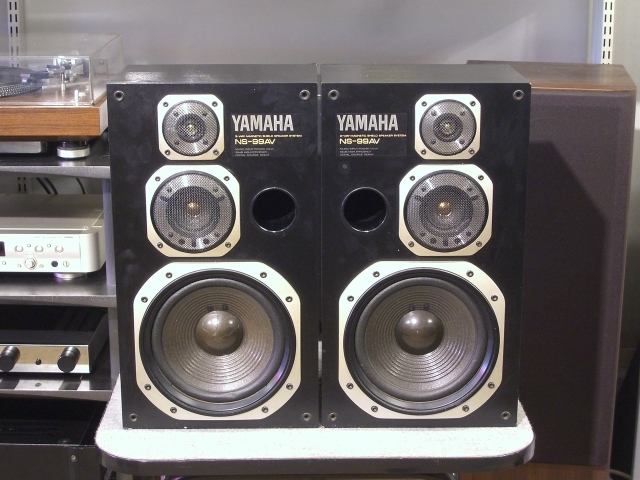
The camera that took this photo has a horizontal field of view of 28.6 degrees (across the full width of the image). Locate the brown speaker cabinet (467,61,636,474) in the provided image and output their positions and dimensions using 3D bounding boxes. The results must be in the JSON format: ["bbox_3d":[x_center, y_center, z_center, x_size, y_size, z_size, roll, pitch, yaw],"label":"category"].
[{"bbox_3d":[0.425,0.108,2.468,0.305,0.870,0.308,2,15,9],"label":"brown speaker cabinet"}]

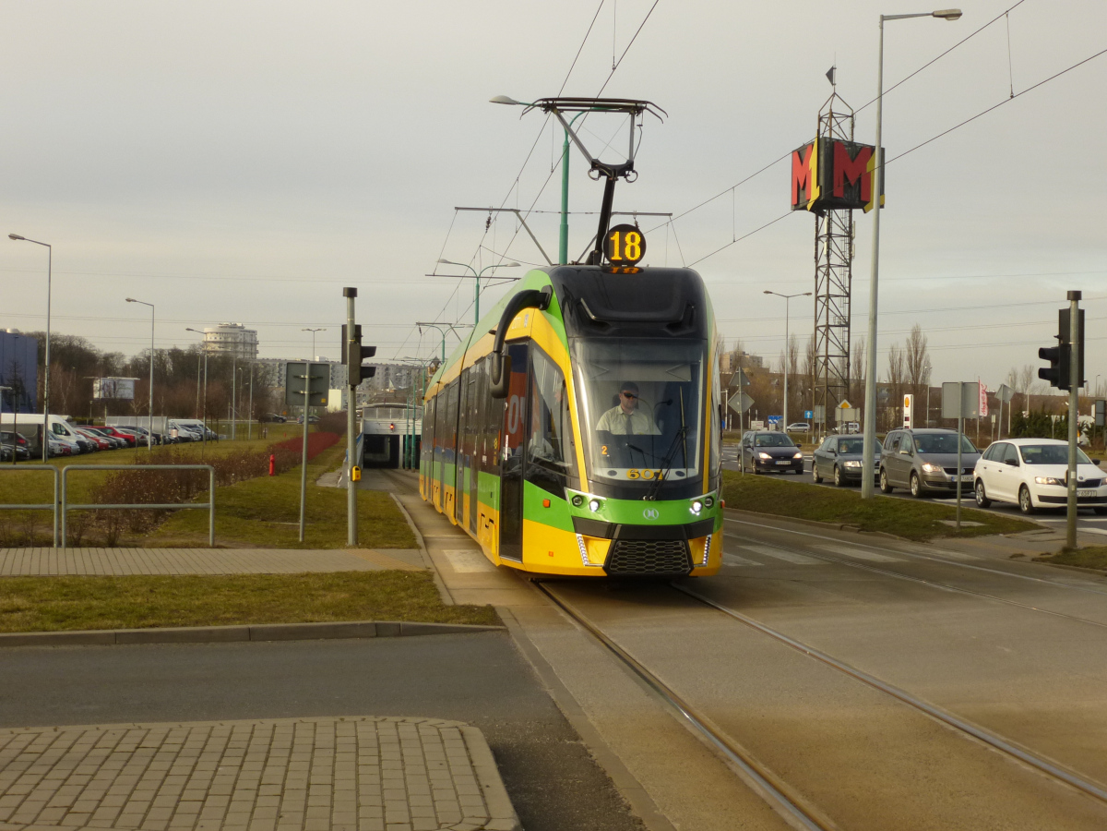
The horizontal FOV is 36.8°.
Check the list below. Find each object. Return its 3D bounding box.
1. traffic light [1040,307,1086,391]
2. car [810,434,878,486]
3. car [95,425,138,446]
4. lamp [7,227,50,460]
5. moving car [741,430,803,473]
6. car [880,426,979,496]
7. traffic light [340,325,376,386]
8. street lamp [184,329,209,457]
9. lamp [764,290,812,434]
[{"bbox_3d":[7.098,-0.914,23.200,0.620,1.140,0.500,1,0,-2],"label":"traffic light"},{"bbox_3d":[8.668,1.270,47.804,1.770,1.460,4.750,1,0,-4],"label":"car"},{"bbox_3d":[-31.091,1.550,115.005,4.250,1.650,1.780,1,0,1],"label":"car"},{"bbox_3d":[-23.463,-3.038,74.500,1.950,10.200,0.320,1,0,-4],"label":"lamp"},{"bbox_3d":[7.608,1.300,58.104,1.720,1.460,4.400,1,0,-4],"label":"moving car"},{"bbox_3d":[9.360,1.160,40.900,1.800,1.640,4.400,1,0,-5],"label":"car"},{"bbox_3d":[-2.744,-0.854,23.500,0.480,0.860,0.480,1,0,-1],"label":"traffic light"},{"bbox_3d":[-31.790,-2.560,148.000,1.900,10.300,0.350,1,0,-6],"label":"street lamp"},{"bbox_3d":[16.030,-3.070,114.000,3.200,10.900,0.350,1,0,-4],"label":"lamp"}]

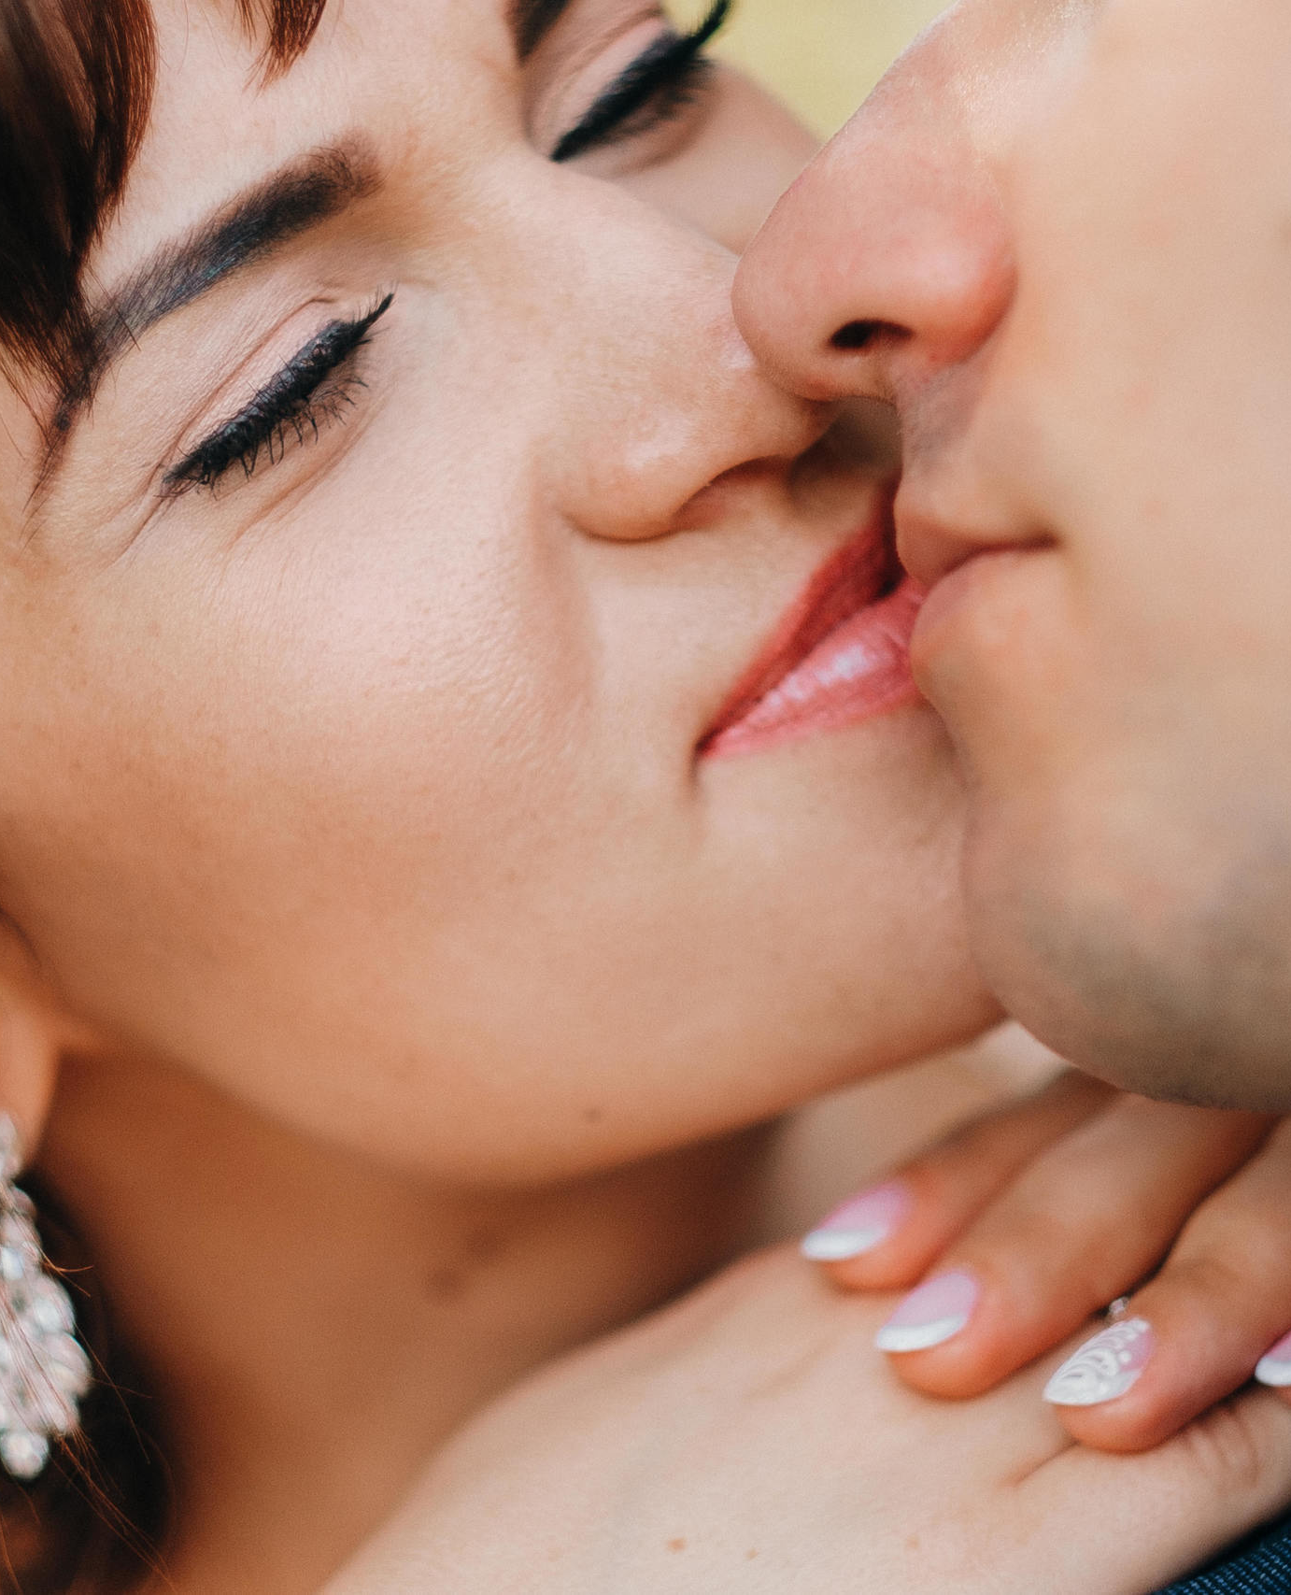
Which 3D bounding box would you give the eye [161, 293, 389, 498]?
[{"bbox_3d":[-0.043,-0.048,0.660,0.035,0.014,0.012,-39,-2,-20],"label":"eye"}]

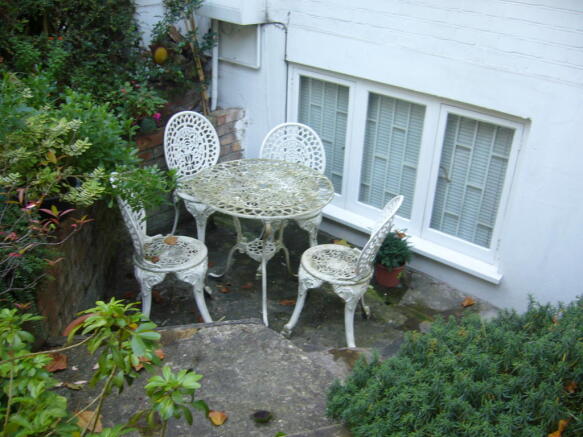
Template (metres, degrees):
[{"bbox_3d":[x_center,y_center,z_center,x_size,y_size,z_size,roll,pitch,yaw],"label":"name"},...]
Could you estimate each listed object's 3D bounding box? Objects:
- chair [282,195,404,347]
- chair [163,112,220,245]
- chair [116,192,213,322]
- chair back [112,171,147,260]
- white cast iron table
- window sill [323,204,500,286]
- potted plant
[{"bbox_3d":[0.288,0.222,3.167,0.482,0.859,0.429,16,31,25],"label":"chair"},{"bbox_3d":[-0.575,-0.240,3.977,0.429,0.859,0.482,-20,35,-35],"label":"chair"},{"bbox_3d":[-0.684,0.163,3.206,0.482,0.859,0.429,-4,29,-12],"label":"chair"},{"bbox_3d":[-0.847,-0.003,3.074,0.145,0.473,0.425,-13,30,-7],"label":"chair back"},{"bbox_3d":[-0.166,0.122,3.498,0.784,0.700,0.784,2,28,-1],"label":"white cast iron table"},{"bbox_3d":[0.600,0.060,4.017,1.776,0.072,0.125,23,34,34],"label":"window sill"},{"bbox_3d":[0.631,0.276,3.671,0.241,0.318,0.241,2,28,0],"label":"potted plant"}]

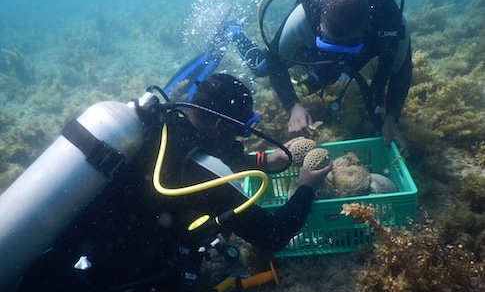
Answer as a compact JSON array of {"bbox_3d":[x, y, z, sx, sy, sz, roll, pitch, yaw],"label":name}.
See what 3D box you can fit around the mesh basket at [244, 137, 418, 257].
[{"bbox_3d":[0.324,0.207,1.337,0.585,0.271,0.341,-8,31,12],"label":"mesh basket"}]

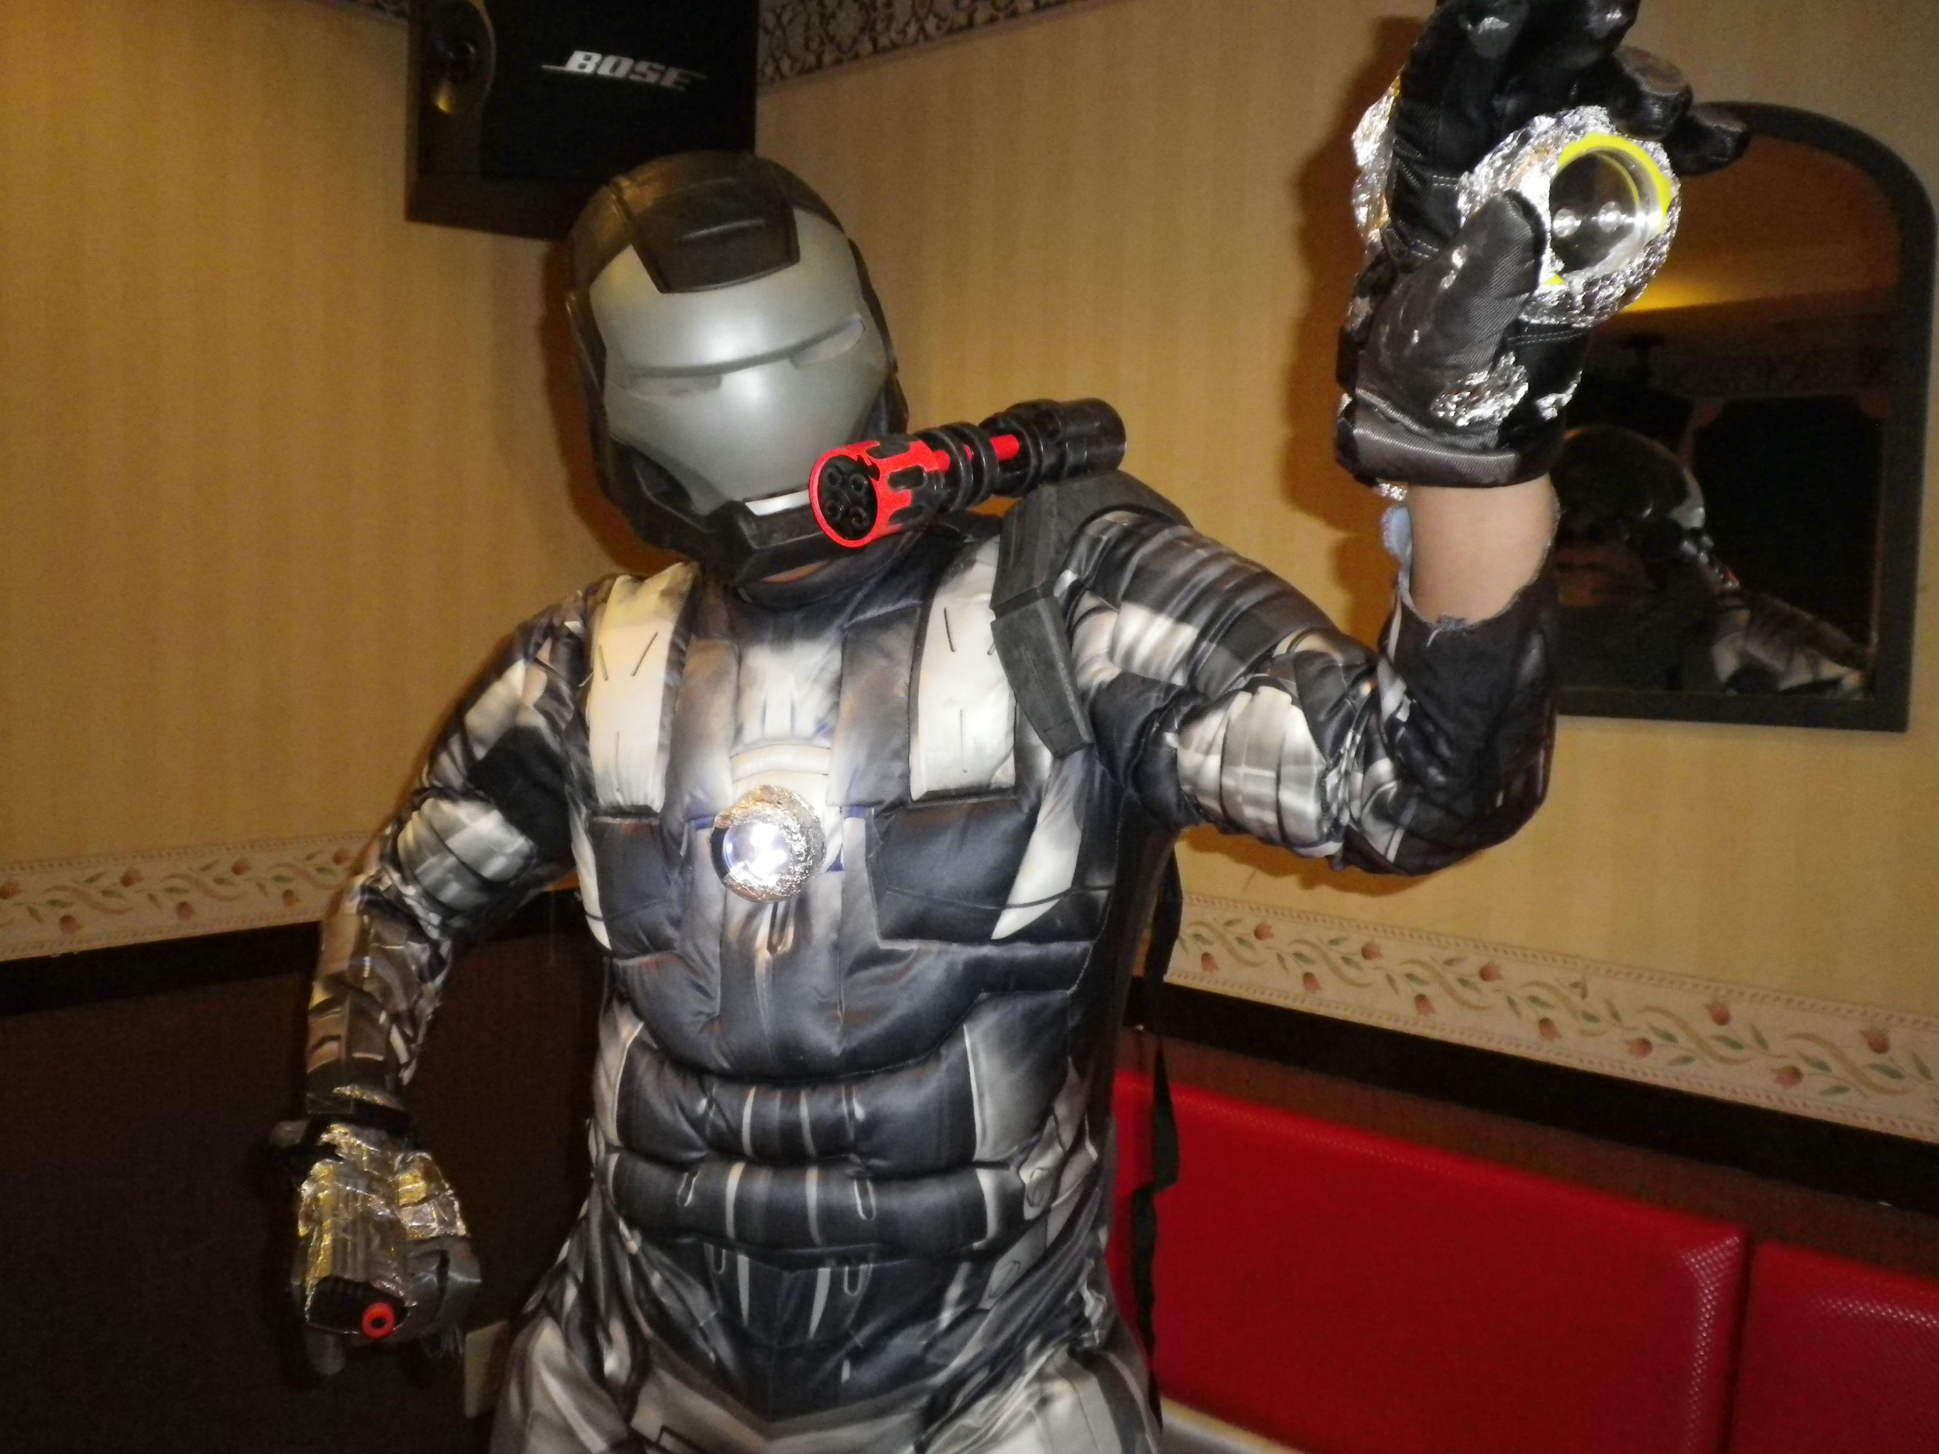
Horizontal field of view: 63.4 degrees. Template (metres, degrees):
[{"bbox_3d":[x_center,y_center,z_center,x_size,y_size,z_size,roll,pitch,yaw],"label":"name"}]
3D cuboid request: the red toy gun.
[{"bbox_3d":[0.008,-0.184,1.109,0.068,0.069,0.268,6,19,41],"label":"red toy gun"}]

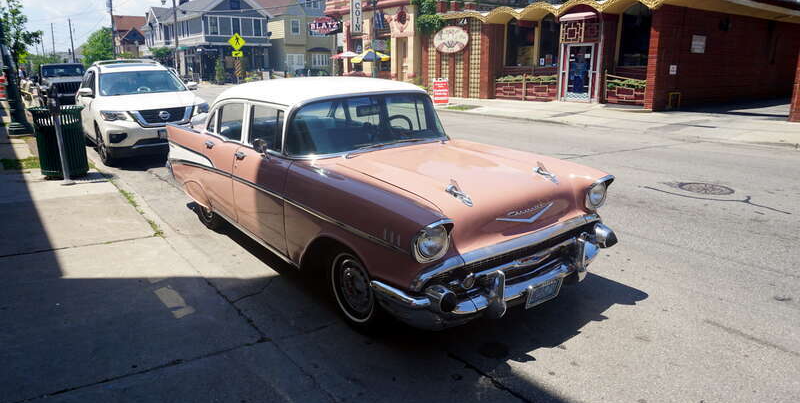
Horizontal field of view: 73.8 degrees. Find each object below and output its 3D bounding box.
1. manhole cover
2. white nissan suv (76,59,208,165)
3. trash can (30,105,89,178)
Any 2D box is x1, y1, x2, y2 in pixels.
[{"bbox_3d":[4.139,-0.156,7.217,0.760,0.040,0.760,-11,18,-35],"label":"manhole cover"},{"bbox_3d":[-5.465,-1.973,11.013,1.960,1.780,5.000,-11,18,-35],"label":"white nissan suv"},{"bbox_3d":[-4.795,-0.840,7.536,0.680,0.960,0.680,-11,18,-35],"label":"trash can"}]

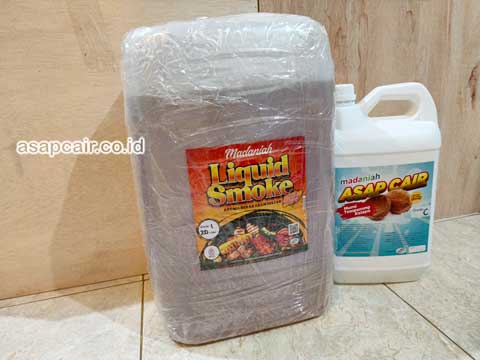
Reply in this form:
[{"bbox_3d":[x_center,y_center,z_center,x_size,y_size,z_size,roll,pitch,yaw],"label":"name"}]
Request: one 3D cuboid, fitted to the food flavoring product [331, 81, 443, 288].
[{"bbox_3d":[0.219,0.004,0.542,0.180,0.317,0.132,-3,18,3],"label":"food flavoring product"}]

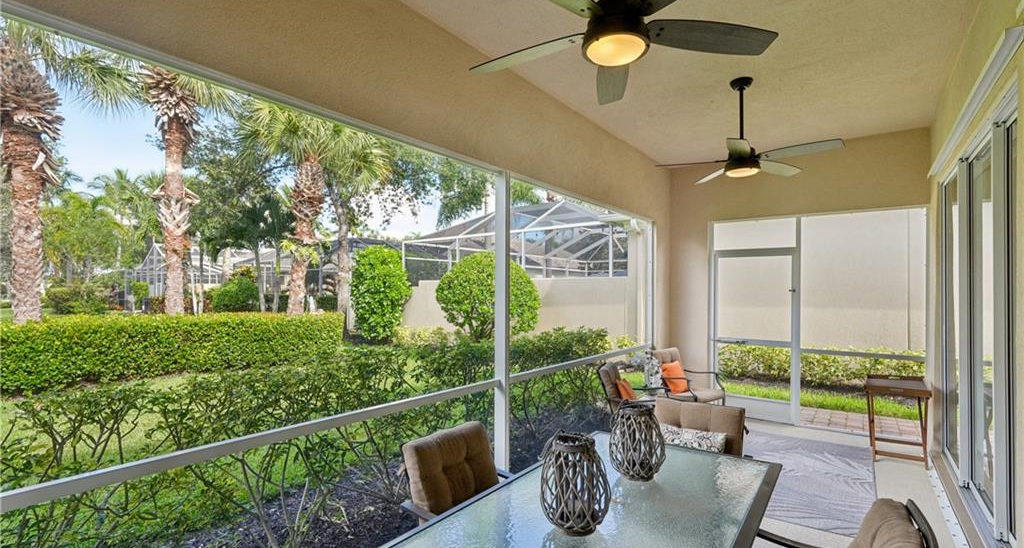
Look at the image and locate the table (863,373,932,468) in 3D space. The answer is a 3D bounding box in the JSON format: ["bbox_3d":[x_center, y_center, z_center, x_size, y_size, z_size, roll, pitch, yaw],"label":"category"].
[{"bbox_3d":[3.603,1.368,4.247,0.440,0.680,0.620,-1,-2,37],"label":"table"}]

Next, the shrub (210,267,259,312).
[{"bbox_3d":[-12.811,0.808,21.000,2.100,2.100,2.000,-1,-2,37],"label":"shrub"}]

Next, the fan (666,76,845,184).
[{"bbox_3d":[1.772,-1.121,3.510,1.300,0.770,1.270,-1,-2,37],"label":"fan"}]

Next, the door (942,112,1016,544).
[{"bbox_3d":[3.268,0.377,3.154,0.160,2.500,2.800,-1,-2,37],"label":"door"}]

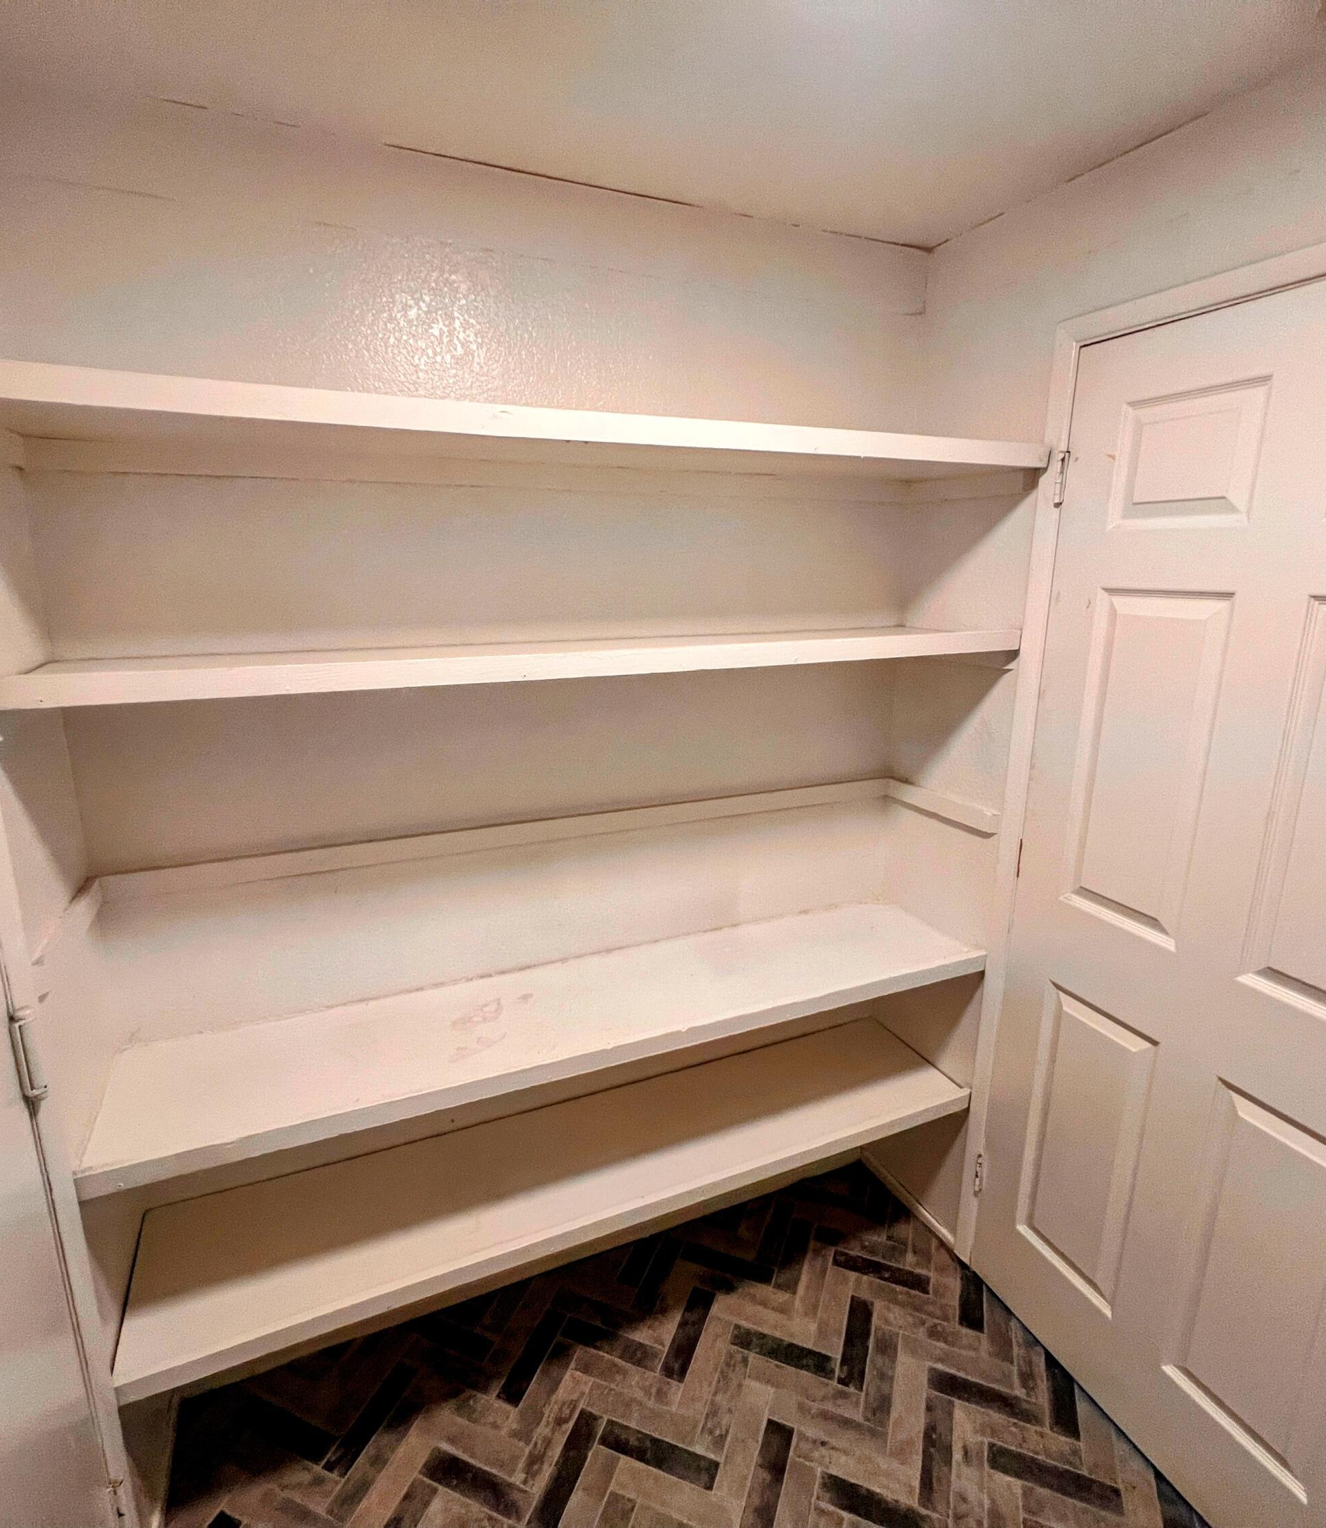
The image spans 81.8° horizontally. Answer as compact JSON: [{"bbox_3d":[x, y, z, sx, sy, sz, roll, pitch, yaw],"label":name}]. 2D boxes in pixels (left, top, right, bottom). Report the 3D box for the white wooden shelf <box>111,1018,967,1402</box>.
[{"bbox_3d":[-0.126,0.826,1.615,1.665,0.041,0.350,-6,16,-22],"label":"white wooden shelf"}]

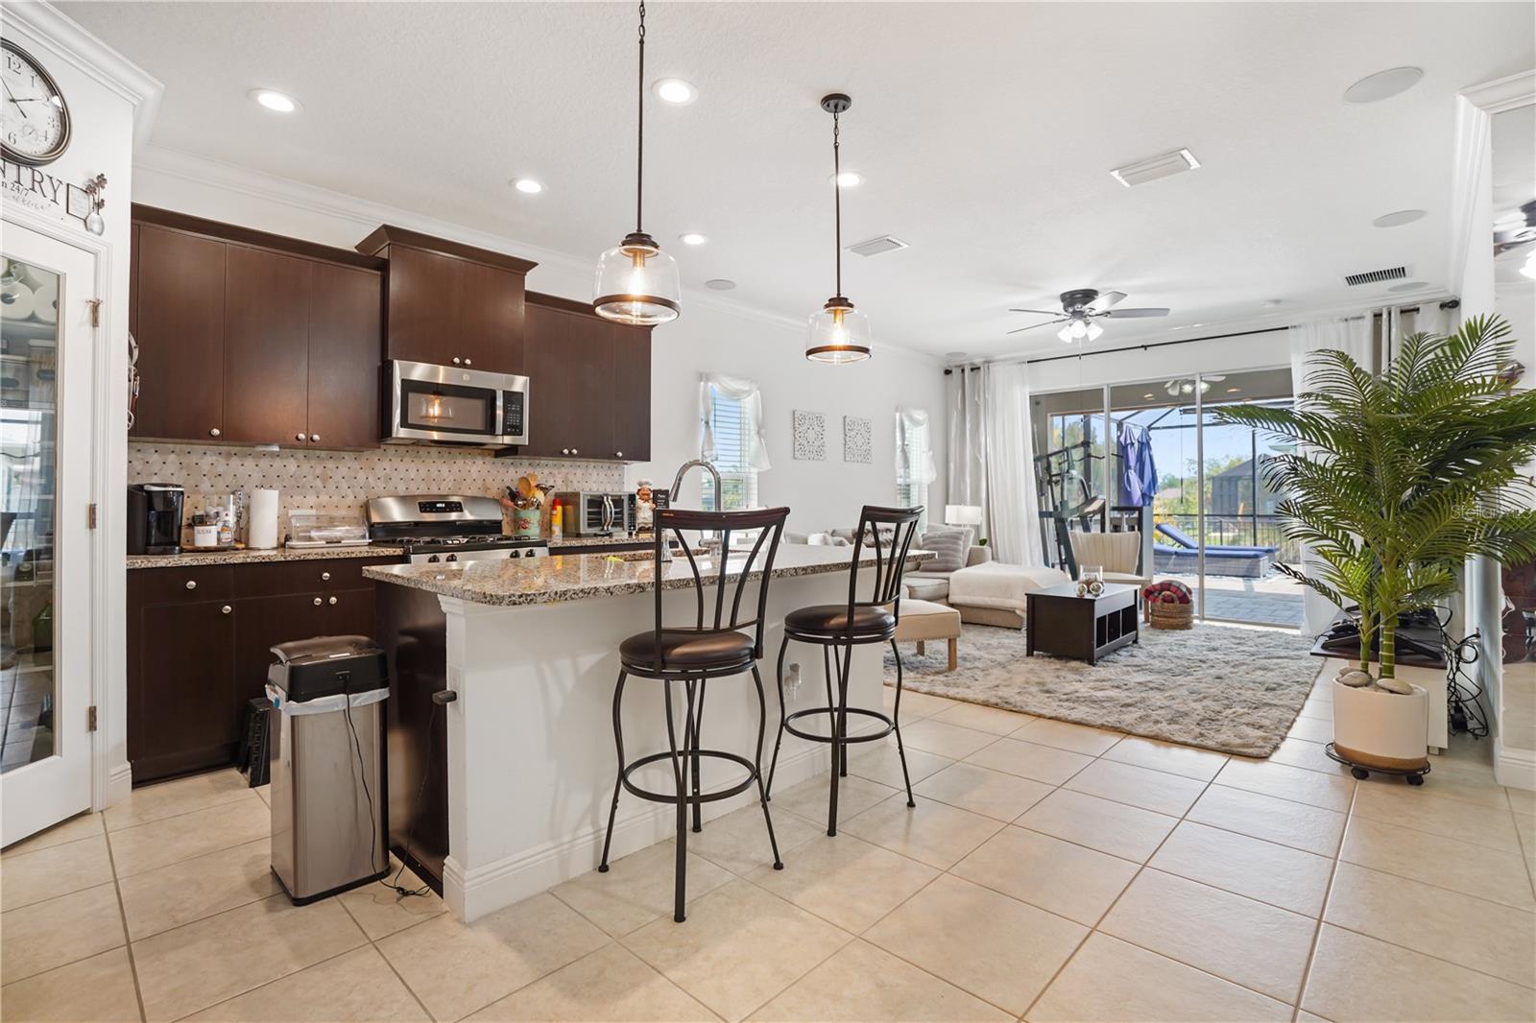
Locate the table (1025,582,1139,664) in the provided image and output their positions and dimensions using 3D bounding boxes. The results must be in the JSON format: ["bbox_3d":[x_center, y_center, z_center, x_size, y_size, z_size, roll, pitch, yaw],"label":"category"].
[{"bbox_3d":[2.390,0.822,5.116,0.475,0.453,1.010,0,0,45],"label":"table"}]

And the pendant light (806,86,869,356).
[{"bbox_3d":[0.297,-1.192,2.889,0.270,1.100,0.270,0,0,0],"label":"pendant light"}]

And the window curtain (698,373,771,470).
[{"bbox_3d":[-0.269,-0.750,5.859,0.120,0.765,0.840,0,0,44],"label":"window curtain"}]

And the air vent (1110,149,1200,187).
[{"bbox_3d":[2.018,-1.774,3.539,0.345,0.025,0.250,0,0,44],"label":"air vent"}]

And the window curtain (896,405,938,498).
[{"bbox_3d":[1.695,-0.724,7.818,0.100,0.895,0.780,0,0,45],"label":"window curtain"}]

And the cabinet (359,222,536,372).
[{"bbox_3d":[-1.849,-1.144,3.976,0.461,0.680,0.854,0,0,44],"label":"cabinet"}]

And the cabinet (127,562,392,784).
[{"bbox_3d":[-2.408,0.662,3.275,0.620,0.880,1.020,0,0,44],"label":"cabinet"}]

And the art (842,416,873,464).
[{"bbox_3d":[0.939,-0.740,7.096,0.035,0.462,0.440,0,0,45],"label":"art"}]

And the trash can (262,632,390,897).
[{"bbox_3d":[-1.359,0.763,2.108,0.337,0.695,0.258,0,0,45],"label":"trash can"}]

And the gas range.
[{"bbox_3d":[-1.754,0.507,3.887,0.690,1.180,0.757,0,0,44],"label":"gas range"}]

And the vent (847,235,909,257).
[{"bbox_3d":[0.732,-1.750,4.551,0.340,0.020,0.250,0,0,45],"label":"vent"}]

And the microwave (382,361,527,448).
[{"bbox_3d":[-1.859,-0.598,4.004,0.410,0.415,0.757,0,0,44],"label":"microwave"}]

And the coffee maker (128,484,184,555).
[{"bbox_3d":[-2.738,0.041,3.022,0.300,0.310,0.210,0,0,45],"label":"coffee maker"}]

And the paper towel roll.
[{"bbox_3d":[-2.470,0.045,3.330,0.122,0.293,0.122,0,0,44],"label":"paper towel roll"}]

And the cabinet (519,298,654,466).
[{"bbox_3d":[-1.261,-0.850,4.623,0.365,1.010,0.960,0,0,45],"label":"cabinet"}]

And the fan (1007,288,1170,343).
[{"bbox_3d":[2.557,-1.585,5.577,1.290,0.405,1.290,0,0,44],"label":"fan"}]

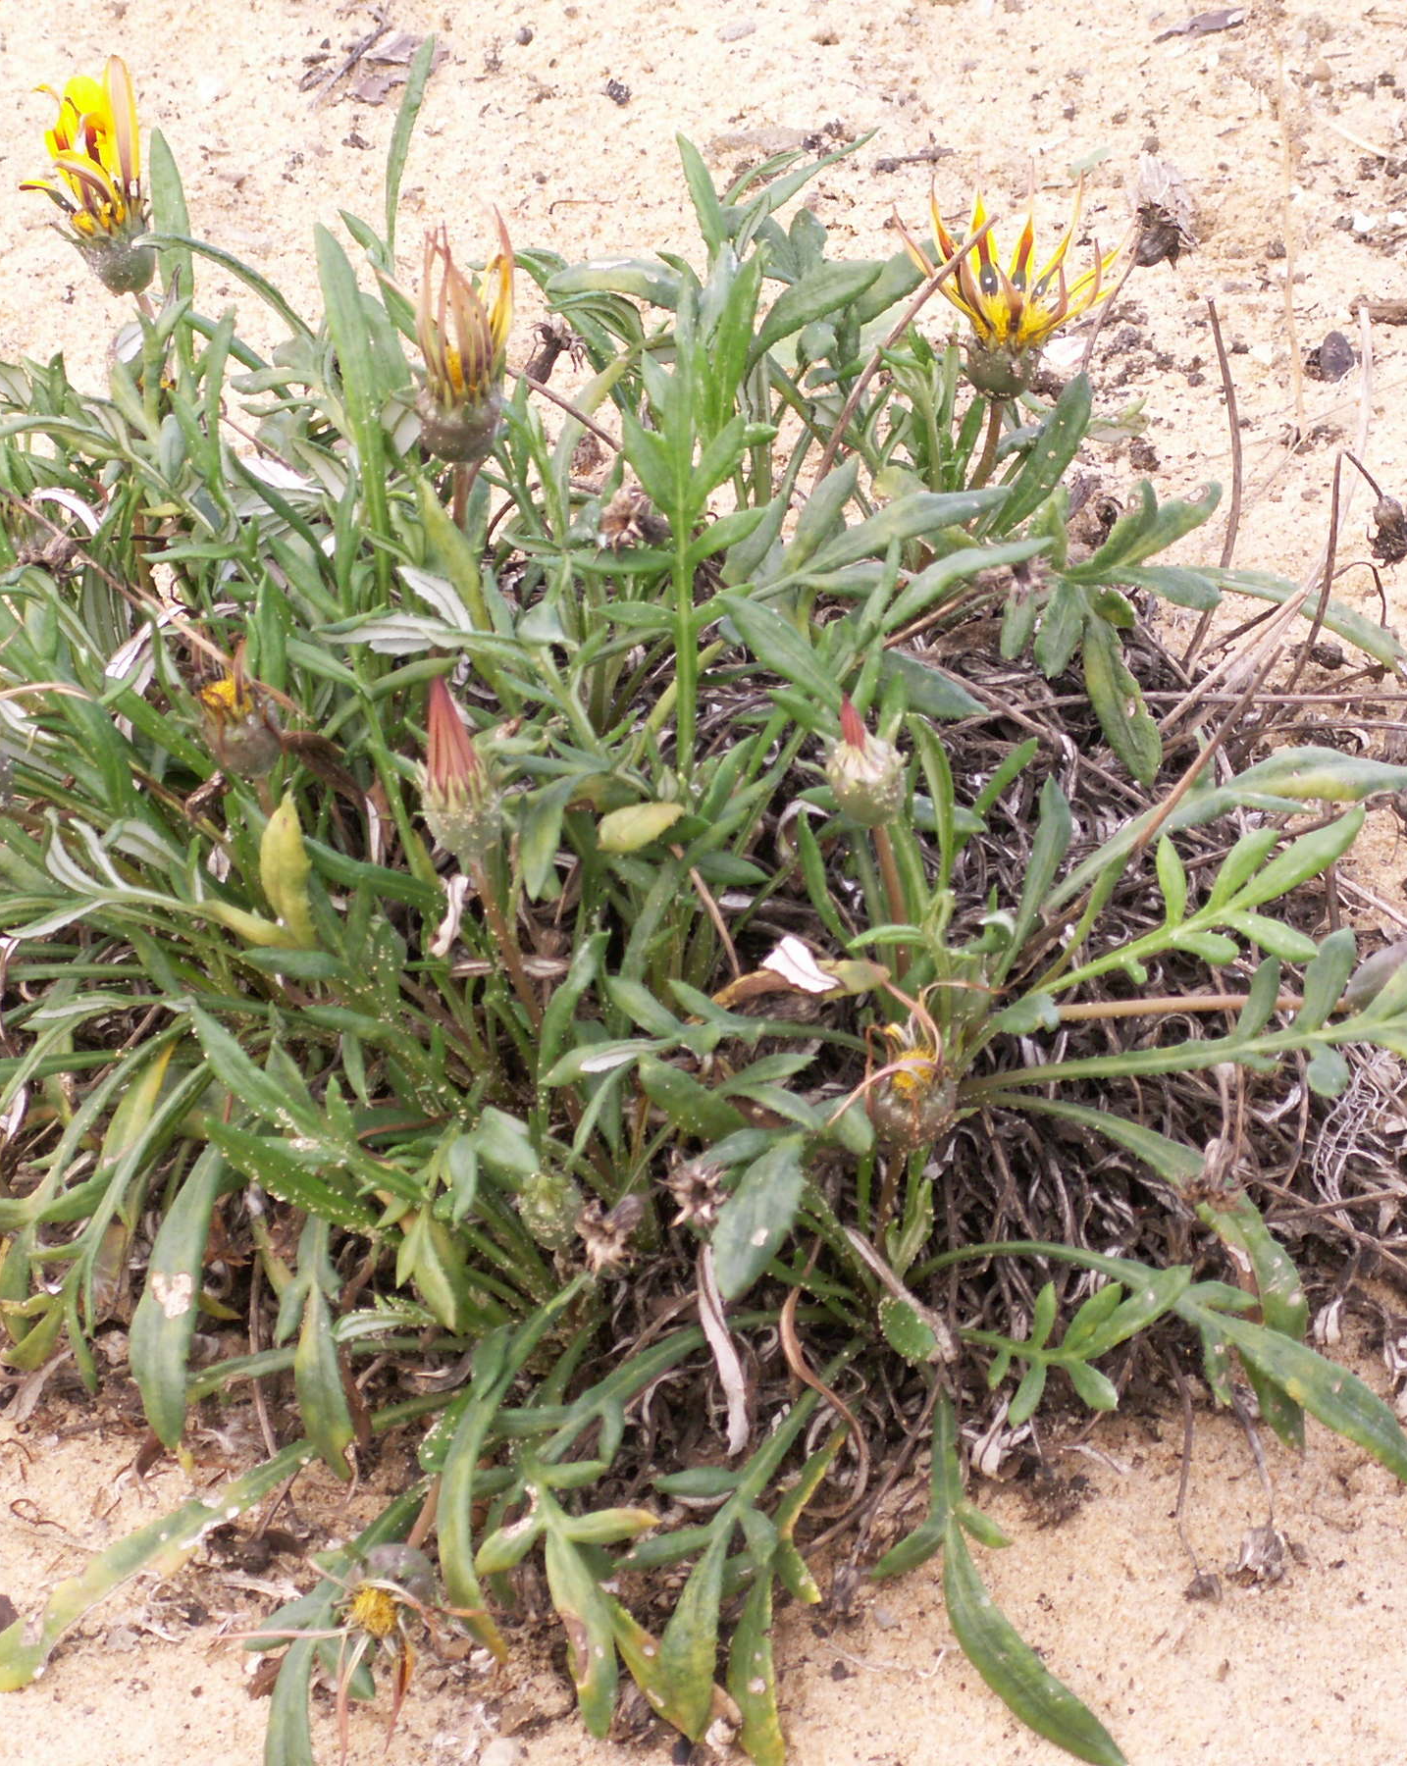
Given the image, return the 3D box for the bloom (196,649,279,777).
[{"bbox_3d":[-0.087,-0.032,1.215,0.015,0.021,0.015,-11,26,0],"label":"bloom"}]

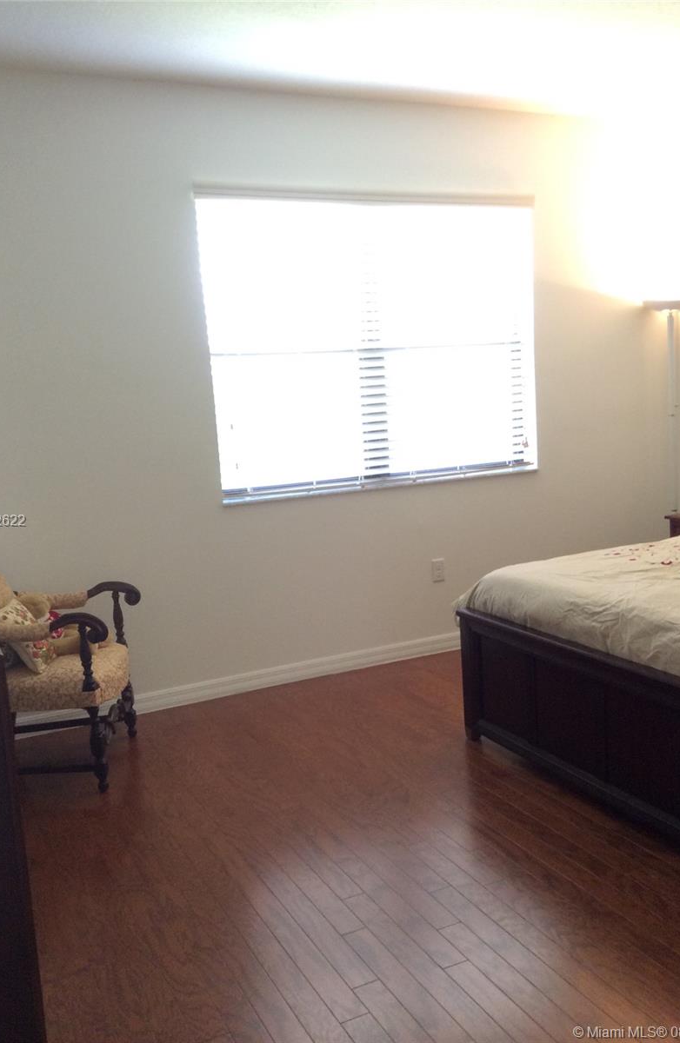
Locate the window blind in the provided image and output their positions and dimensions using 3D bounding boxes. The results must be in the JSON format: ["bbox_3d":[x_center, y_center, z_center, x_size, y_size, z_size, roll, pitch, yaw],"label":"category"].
[{"bbox_3d":[0.221,-0.896,4.884,1.810,1.387,0.065,-7,9,-26],"label":"window blind"}]

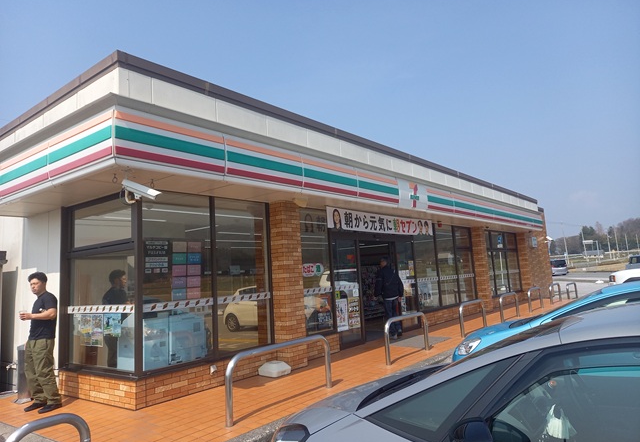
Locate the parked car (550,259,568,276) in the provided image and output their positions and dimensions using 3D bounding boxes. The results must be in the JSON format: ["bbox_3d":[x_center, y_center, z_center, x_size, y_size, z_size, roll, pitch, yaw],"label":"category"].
[{"bbox_3d":[25.292,4.903,49.049,1.700,1.750,4.400,-7,-8,27],"label":"parked car"}]

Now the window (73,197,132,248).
[{"bbox_3d":[-3.003,0.050,6.339,1.560,0.531,0.060,-9,-8,37],"label":"window"}]

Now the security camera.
[{"bbox_3d":[-1.933,-0.330,5.000,0.430,0.160,0.130,23,-18,-23],"label":"security camera"}]

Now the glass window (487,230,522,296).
[{"bbox_3d":[7.045,1.605,17.699,0.100,2.378,4.409,-9,-8,37],"label":"glass window"}]

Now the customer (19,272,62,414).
[{"bbox_3d":[-3.574,1.509,5.929,0.480,1.755,0.480,-9,-9,38],"label":"customer"}]

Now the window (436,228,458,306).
[{"bbox_3d":[3.697,1.267,13.406,0.080,2.276,1.293,-9,-8,37],"label":"window"}]

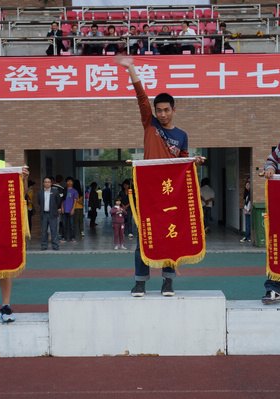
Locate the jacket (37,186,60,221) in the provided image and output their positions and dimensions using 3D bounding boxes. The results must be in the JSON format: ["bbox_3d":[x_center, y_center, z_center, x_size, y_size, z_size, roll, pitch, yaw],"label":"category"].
[{"bbox_3d":[-2.075,0.092,16.000,0.540,0.730,0.300,0,1,2],"label":"jacket"}]

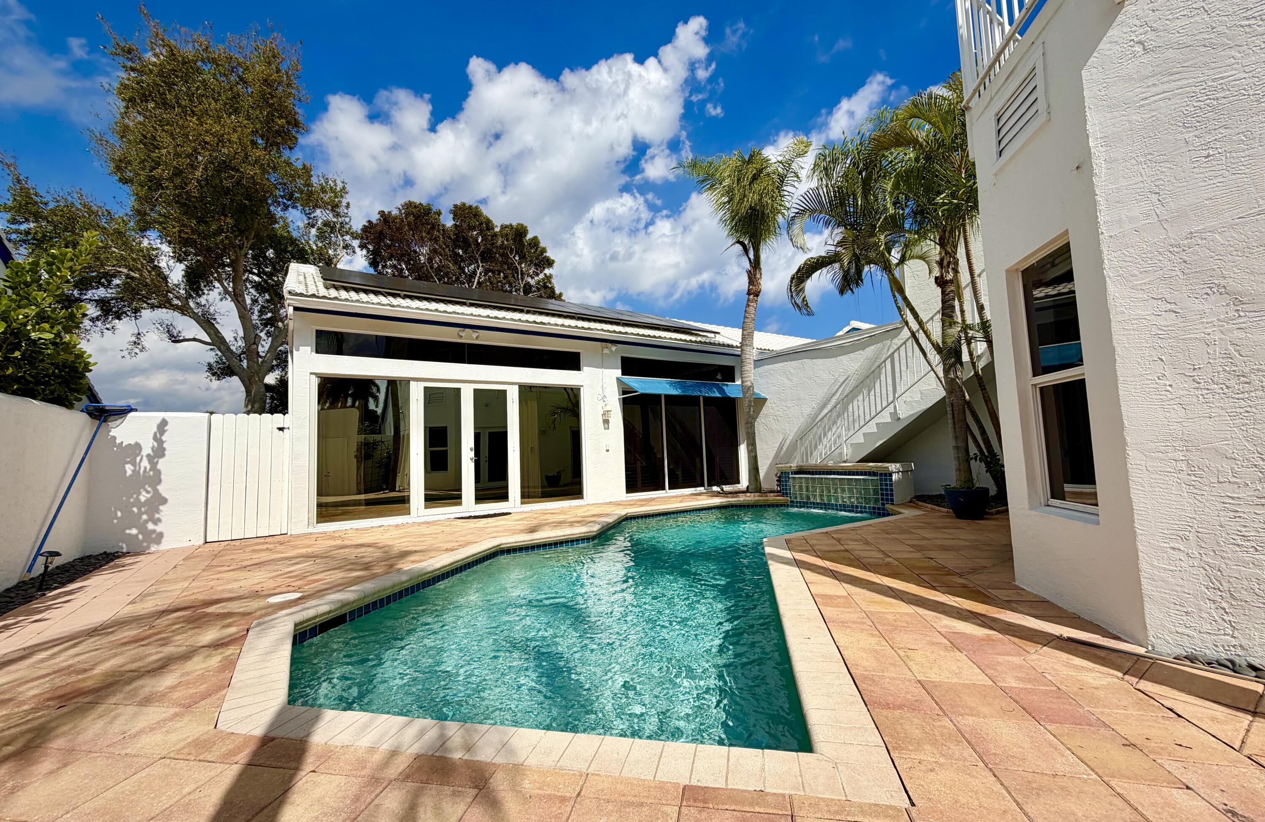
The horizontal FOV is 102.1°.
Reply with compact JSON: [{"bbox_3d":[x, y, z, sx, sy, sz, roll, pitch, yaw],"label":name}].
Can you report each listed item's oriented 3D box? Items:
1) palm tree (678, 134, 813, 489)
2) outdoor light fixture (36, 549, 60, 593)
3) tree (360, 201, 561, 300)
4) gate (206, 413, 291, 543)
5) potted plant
[{"bbox_3d":[2.601,-2.183,11.100,2.930,7.850,2.930,-2,-4,0],"label":"palm tree"},{"bbox_3d":[-5.047,1.373,4.392,0.135,0.335,0.135,5,-4,1],"label":"outdoor light fixture"},{"bbox_3d":[-7.318,-3.114,21.822,8.600,12.100,8.400,-2,-4,0],"label":"tree"},{"bbox_3d":[-5.239,0.887,7.011,0.899,1.686,0.060,1,-5,-34],"label":"gate"},{"bbox_3d":[4.372,1.133,6.661,0.500,0.540,0.500,-2,-4,0],"label":"potted plant"}]

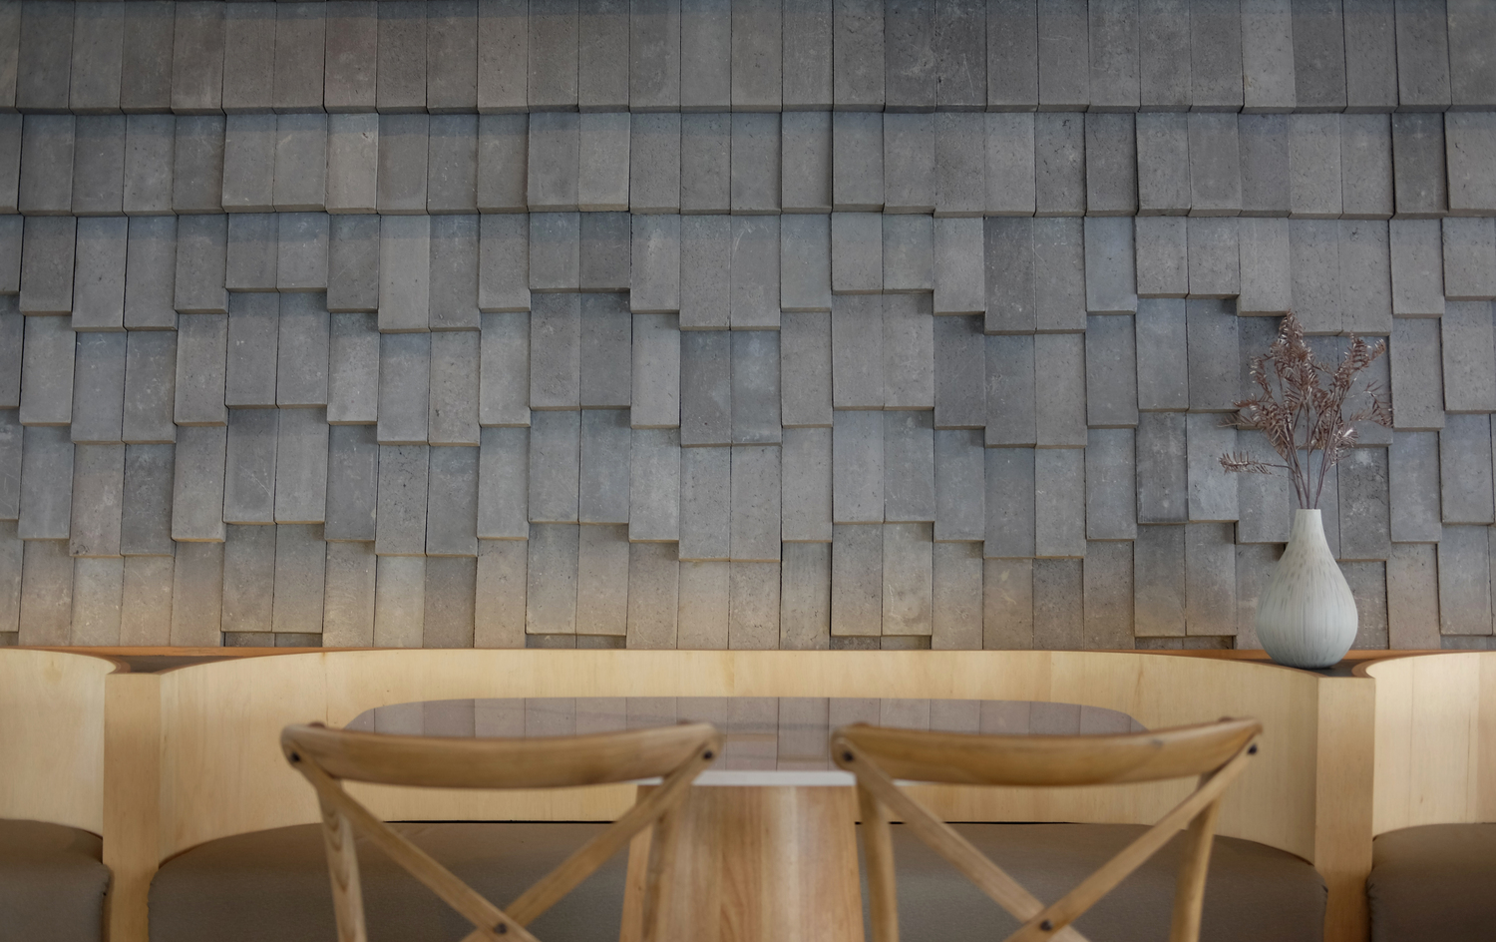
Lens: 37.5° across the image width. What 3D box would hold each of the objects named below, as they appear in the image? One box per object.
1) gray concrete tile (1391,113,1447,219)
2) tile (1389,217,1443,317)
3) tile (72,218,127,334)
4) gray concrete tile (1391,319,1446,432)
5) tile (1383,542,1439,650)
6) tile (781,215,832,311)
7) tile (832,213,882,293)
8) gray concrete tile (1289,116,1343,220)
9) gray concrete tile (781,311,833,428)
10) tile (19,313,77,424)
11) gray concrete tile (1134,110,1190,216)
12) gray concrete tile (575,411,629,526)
[{"bbox_3d":[1.264,-0.579,4.166,0.096,0.197,0.040,0,-8,0],"label":"gray concrete tile"},{"bbox_3d":[1.314,-0.410,4.349,0.099,0.215,0.042,0,-9,0],"label":"tile"},{"bbox_3d":[-1.271,-0.396,4.351,0.099,0.240,0.042,0,-9,0],"label":"tile"},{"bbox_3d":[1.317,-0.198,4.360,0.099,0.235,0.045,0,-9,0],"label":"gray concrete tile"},{"bbox_3d":[1.278,0.245,4.255,0.100,0.219,0.050,0,-7,1],"label":"tile"},{"bbox_3d":[0.117,-0.421,4.348,0.099,0.215,0.042,0,-9,0],"label":"tile"},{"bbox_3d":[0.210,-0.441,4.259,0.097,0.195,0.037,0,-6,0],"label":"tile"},{"bbox_3d":[1.111,-0.606,4.335,0.099,0.215,0.043,0,-7,1],"label":"gray concrete tile"},{"bbox_3d":[0.112,-0.189,4.179,0.095,0.215,0.043,0,-9,0],"label":"gray concrete tile"},{"bbox_3d":[-1.375,-0.209,4.357,0.099,0.240,0.042,0,-9,0],"label":"tile"},{"bbox_3d":[0.782,-0.586,4.165,0.096,0.197,0.040,0,-8,0],"label":"gray concrete tile"},{"bbox_3d":[-0.277,-0.009,4.261,0.098,0.225,0.037,0,-6,0],"label":"gray concrete tile"}]

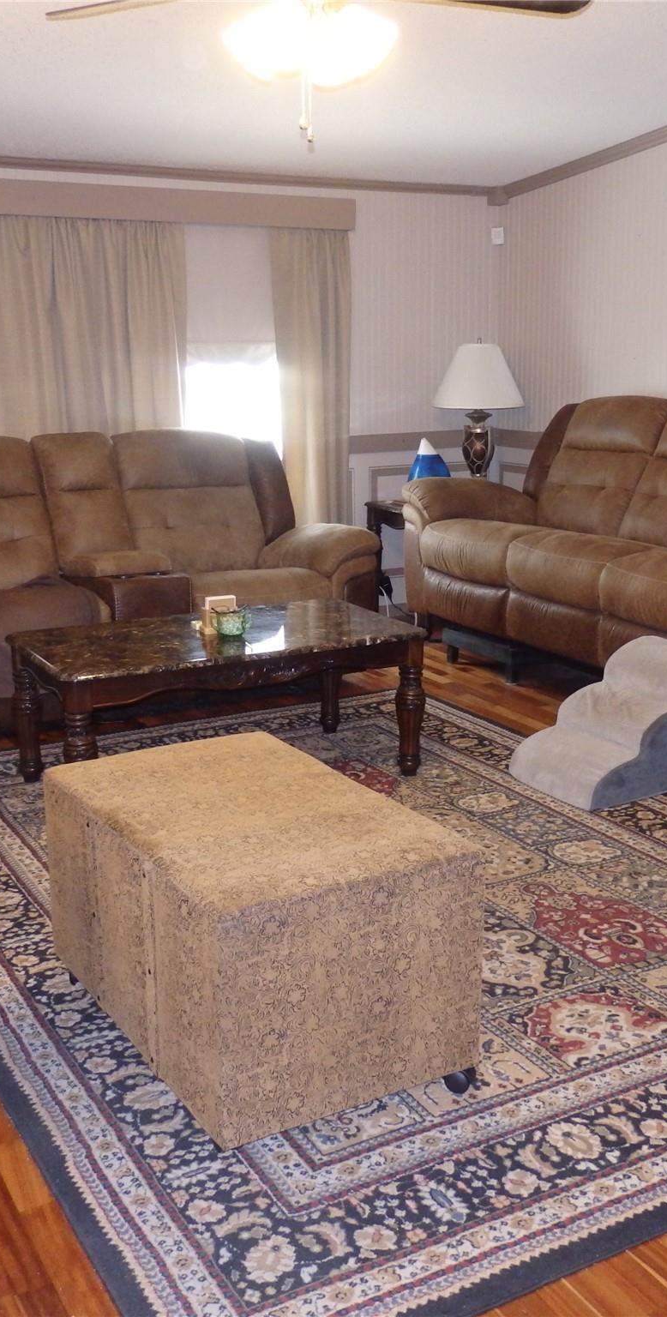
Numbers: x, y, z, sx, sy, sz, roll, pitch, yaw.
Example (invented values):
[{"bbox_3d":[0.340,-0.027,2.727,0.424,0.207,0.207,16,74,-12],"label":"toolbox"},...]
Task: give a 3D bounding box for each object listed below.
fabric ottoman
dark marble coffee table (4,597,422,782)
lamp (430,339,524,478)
[{"bbox_3d":[-0.166,0.507,2.454,0.505,0.465,0.835,-8,14,-29],"label":"fabric ottoman"},{"bbox_3d":[-0.367,0.153,4.069,1.170,0.470,0.660,-7,14,-27],"label":"dark marble coffee table"},{"bbox_3d":[0.709,-1.176,6.281,0.430,0.770,0.430,-1,12,0],"label":"lamp"}]

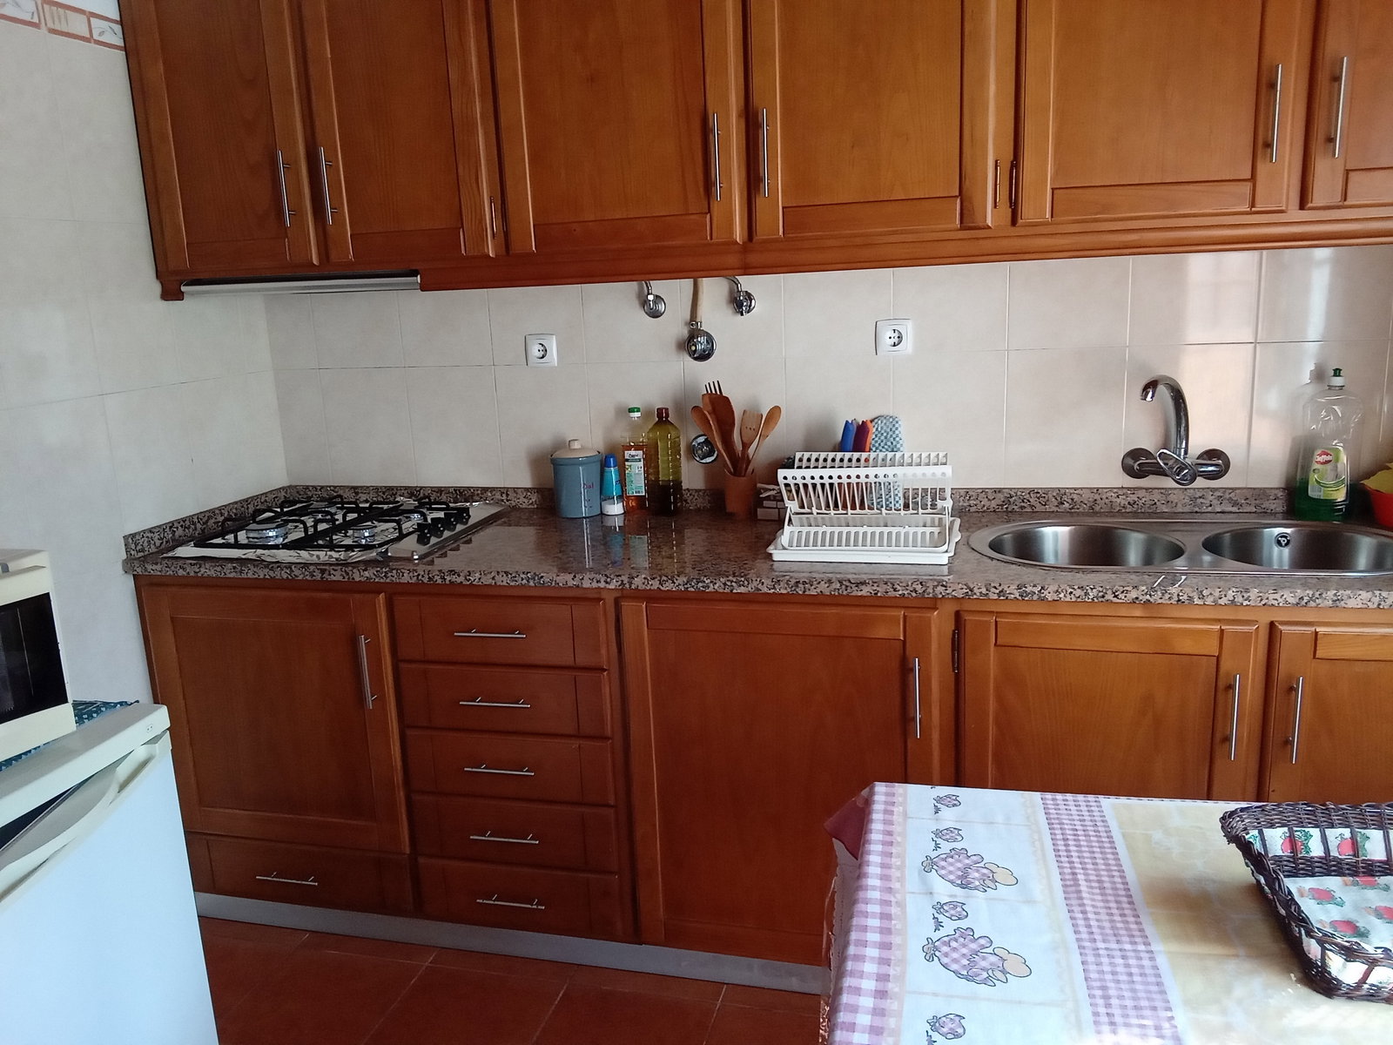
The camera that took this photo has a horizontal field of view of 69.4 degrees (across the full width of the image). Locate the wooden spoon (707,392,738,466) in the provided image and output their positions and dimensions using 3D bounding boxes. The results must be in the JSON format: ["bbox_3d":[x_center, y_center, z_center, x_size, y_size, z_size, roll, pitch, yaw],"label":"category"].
[{"bbox_3d":[0.082,-0.165,2.374,0.058,0.279,0.018,-13,5,2],"label":"wooden spoon"}]

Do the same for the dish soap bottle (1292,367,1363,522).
[{"bbox_3d":[1.302,-0.162,2.072,0.106,0.310,0.066,2,13,22],"label":"dish soap bottle"}]

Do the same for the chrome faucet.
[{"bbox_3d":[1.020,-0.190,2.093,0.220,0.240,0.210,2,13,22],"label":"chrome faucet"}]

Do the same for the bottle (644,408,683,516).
[{"bbox_3d":[-0.079,-0.149,2.437,0.082,0.255,0.078,-1,12,7],"label":"bottle"}]

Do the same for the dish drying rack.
[{"bbox_3d":[0.345,-0.039,2.034,0.362,0.172,0.320,1,13,14],"label":"dish drying rack"}]

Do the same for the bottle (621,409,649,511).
[{"bbox_3d":[-0.150,-0.152,2.459,0.065,0.257,0.064,-1,12,7],"label":"bottle"}]

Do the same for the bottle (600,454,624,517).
[{"bbox_3d":[-0.207,-0.095,2.470,0.061,0.147,0.058,-3,12,-3],"label":"bottle"}]

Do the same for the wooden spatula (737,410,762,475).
[{"bbox_3d":[0.111,-0.143,2.361,0.047,0.240,0.018,11,15,2],"label":"wooden spatula"}]

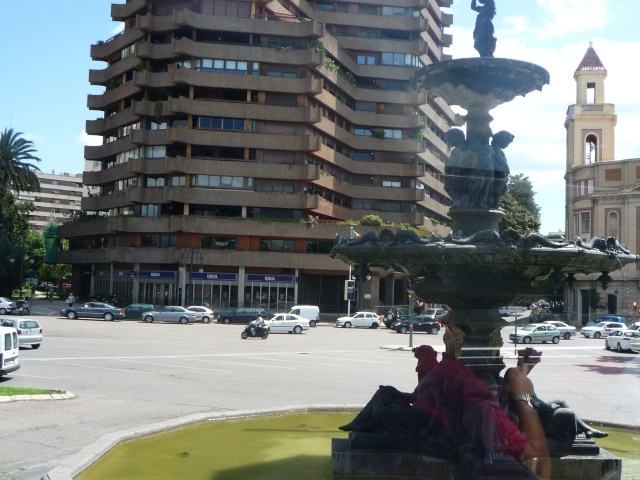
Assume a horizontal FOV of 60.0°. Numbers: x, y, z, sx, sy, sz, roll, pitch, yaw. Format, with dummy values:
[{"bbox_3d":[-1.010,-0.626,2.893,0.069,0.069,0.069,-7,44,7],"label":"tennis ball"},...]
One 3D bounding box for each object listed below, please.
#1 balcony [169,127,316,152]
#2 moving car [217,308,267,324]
[{"bbox_3d":[-8.003,-10.514,59.911,15.813,1.520,2.000,3,-4,-7],"label":"balcony"},{"bbox_3d":[-6.891,6.712,49.315,4.350,1.420,1.710,2,-4,-3],"label":"moving car"}]

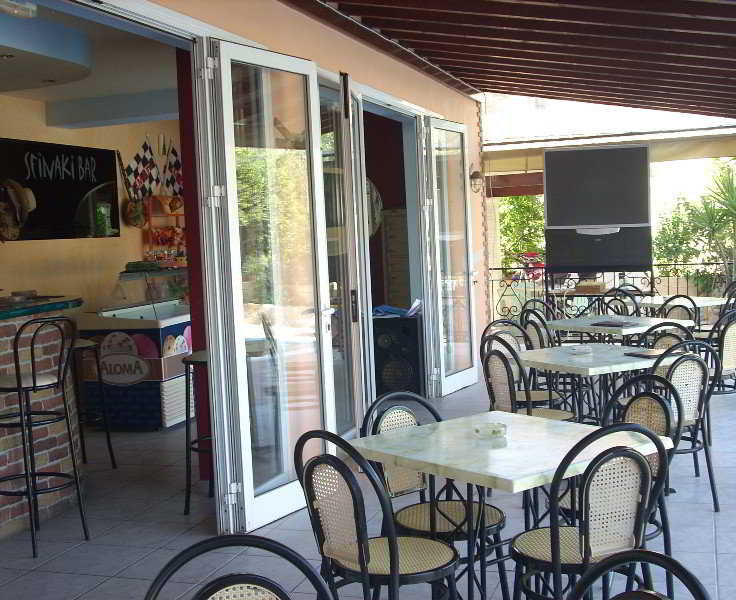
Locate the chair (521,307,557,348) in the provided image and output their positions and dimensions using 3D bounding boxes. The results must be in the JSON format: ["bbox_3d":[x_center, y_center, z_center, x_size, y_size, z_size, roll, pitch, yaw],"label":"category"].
[{"bbox_3d":[1.369,0.487,7.540,0.500,0.880,0.420,-4,4,-22],"label":"chair"}]

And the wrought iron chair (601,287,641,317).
[{"bbox_3d":[2.461,0.325,9.709,0.500,0.870,0.430,-5,4,-32],"label":"wrought iron chair"}]

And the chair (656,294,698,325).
[{"bbox_3d":[2.212,0.416,8.021,0.500,0.880,0.420,-5,4,-31],"label":"chair"}]

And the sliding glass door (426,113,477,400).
[{"bbox_3d":[0.773,-0.405,9.691,0.110,2.420,0.870,0,4,28],"label":"sliding glass door"}]

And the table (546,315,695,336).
[{"bbox_3d":[1.775,0.526,7.656,0.790,0.750,0.810,-5,5,-35],"label":"table"}]

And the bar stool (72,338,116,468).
[{"bbox_3d":[-1.919,0.702,6.957,0.380,0.830,0.410,0,5,38],"label":"bar stool"}]

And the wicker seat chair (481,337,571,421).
[{"bbox_3d":[0.916,0.623,5.971,0.500,0.870,0.430,-4,4,-24],"label":"wicker seat chair"}]

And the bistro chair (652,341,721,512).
[{"bbox_3d":[1.516,0.621,5.418,0.420,0.880,0.500,-4,4,-17],"label":"bistro chair"}]

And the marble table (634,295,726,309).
[{"bbox_3d":[2.881,0.369,9.790,0.800,0.740,0.780,-5,4,-34],"label":"marble table"}]

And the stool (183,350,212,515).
[{"bbox_3d":[-0.747,0.724,5.799,0.400,0.820,0.400,-1,4,18],"label":"stool"}]

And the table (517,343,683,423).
[{"bbox_3d":[1.253,0.669,5.864,0.790,0.750,0.810,-5,4,-29],"label":"table"}]

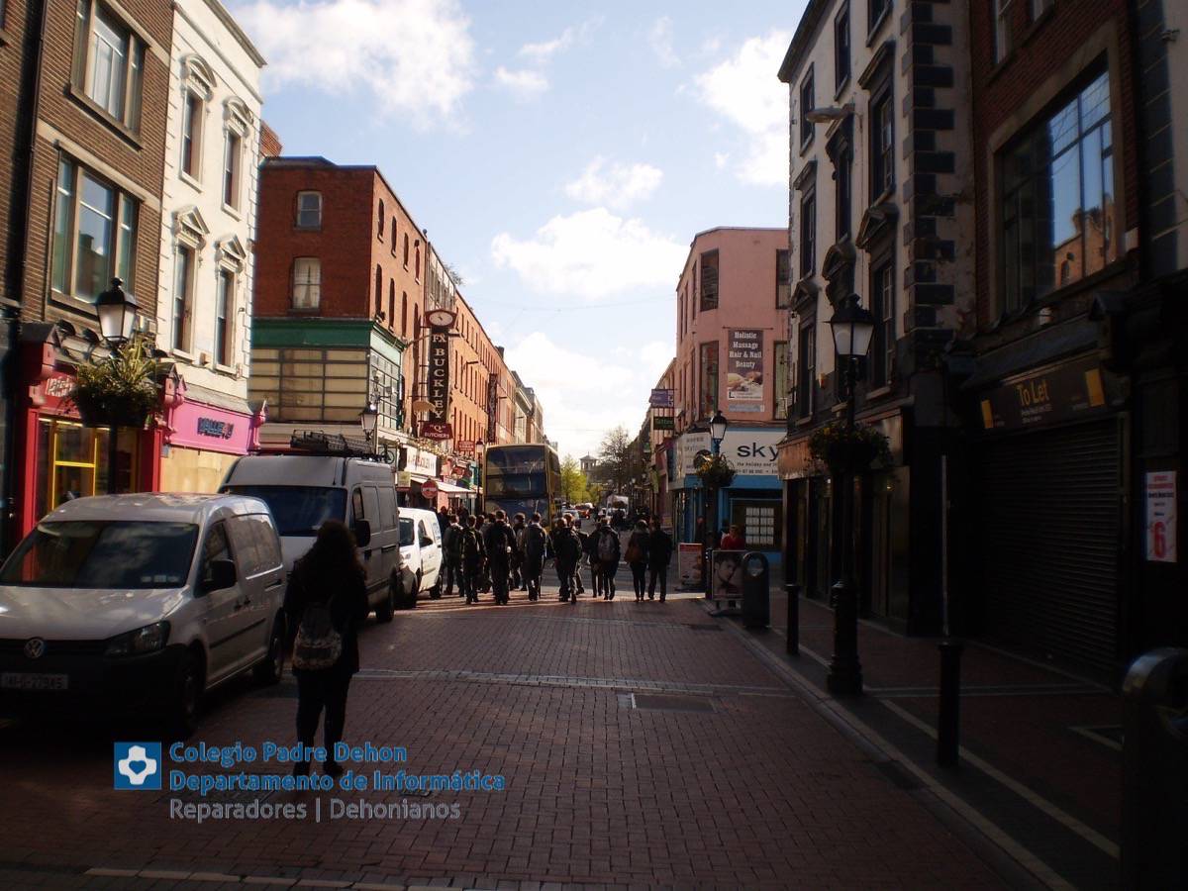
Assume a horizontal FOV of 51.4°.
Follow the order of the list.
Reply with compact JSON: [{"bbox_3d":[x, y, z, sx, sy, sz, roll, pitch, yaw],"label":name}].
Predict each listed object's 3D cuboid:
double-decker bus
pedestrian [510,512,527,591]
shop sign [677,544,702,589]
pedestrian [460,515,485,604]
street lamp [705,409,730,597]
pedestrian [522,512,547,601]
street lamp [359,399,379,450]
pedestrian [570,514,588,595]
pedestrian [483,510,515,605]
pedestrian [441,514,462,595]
[{"bbox_3d":[-2.616,2.413,49.641,2.520,4.380,10.700,1,-3,1],"label":"double-decker bus"},{"bbox_3d":[-1.651,2.359,27.298,0.500,1.680,0.360,1,-3,0],"label":"pedestrian"},{"bbox_3d":[2.133,2.674,27.300,0.560,1.039,0.420,1,-3,1],"label":"shop sign"},{"bbox_3d":[-2.385,2.249,24.300,0.500,1.750,0.450,1,-3,1],"label":"pedestrian"},{"bbox_3d":[2.601,1.253,26.500,0.420,4.060,0.420,1,-3,1],"label":"street lamp"},{"bbox_3d":[-1.184,2.176,24.417,0.520,1.740,0.380,1,-3,0],"label":"pedestrian"},{"bbox_3d":[-4.782,1.090,25.903,0.420,4.040,0.420,1,-3,1],"label":"street lamp"},{"bbox_3d":[-0.328,2.246,25.600,0.470,1.662,0.420,1,-3,9],"label":"pedestrian"},{"bbox_3d":[-1.760,2.073,23.000,0.540,1.751,0.420,1,-3,1],"label":"pedestrian"},{"bbox_3d":[-2.786,2.160,24.400,0.460,1.603,0.400,1,-3,1],"label":"pedestrian"}]

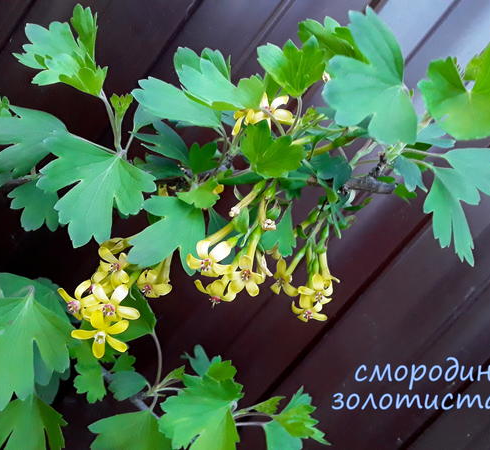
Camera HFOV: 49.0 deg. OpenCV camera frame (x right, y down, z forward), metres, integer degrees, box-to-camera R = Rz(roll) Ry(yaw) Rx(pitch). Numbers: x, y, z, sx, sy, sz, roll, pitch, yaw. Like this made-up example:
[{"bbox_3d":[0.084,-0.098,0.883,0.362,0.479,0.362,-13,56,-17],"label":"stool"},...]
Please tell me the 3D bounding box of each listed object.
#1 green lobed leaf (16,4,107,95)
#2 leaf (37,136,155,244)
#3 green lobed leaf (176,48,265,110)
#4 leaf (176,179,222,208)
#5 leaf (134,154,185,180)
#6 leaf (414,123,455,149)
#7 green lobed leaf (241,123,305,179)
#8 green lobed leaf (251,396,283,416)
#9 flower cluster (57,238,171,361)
[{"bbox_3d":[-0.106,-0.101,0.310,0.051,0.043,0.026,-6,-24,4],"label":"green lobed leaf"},{"bbox_3d":[-0.075,-0.018,0.272,0.059,0.059,0.013,5,-24,5],"label":"leaf"},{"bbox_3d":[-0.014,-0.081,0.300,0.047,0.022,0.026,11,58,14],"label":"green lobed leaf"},{"bbox_3d":[-0.023,-0.016,0.276,0.022,0.006,0.017,5,53,3],"label":"leaf"},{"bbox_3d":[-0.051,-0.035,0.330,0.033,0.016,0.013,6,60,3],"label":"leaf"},{"bbox_3d":[0.100,-0.050,0.288,0.025,0.007,0.019,5,59,-4],"label":"leaf"},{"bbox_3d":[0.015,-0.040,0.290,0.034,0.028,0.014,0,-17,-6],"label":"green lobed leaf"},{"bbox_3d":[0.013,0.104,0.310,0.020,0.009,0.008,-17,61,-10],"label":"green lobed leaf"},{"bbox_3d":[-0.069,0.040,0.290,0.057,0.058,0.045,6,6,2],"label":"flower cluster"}]

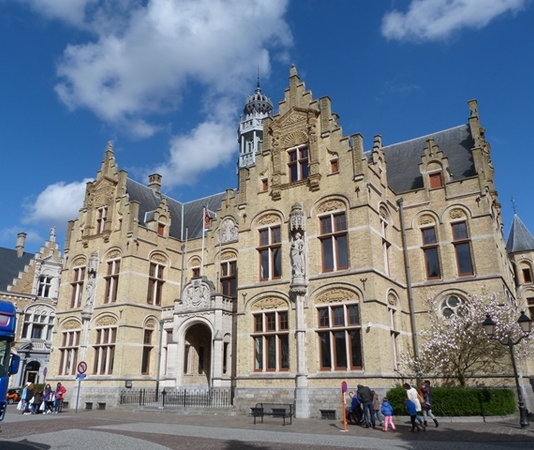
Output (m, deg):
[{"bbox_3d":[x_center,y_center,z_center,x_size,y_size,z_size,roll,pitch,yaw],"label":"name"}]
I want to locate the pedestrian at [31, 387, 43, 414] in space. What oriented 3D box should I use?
[{"bbox_3d":[-12.766,9.739,24.197,0.530,1.479,0.408,0,-20,0],"label":"pedestrian"}]

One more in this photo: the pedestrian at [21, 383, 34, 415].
[{"bbox_3d":[-13.097,9.520,23.809,0.450,1.620,0.550,-13,-23,32],"label":"pedestrian"}]

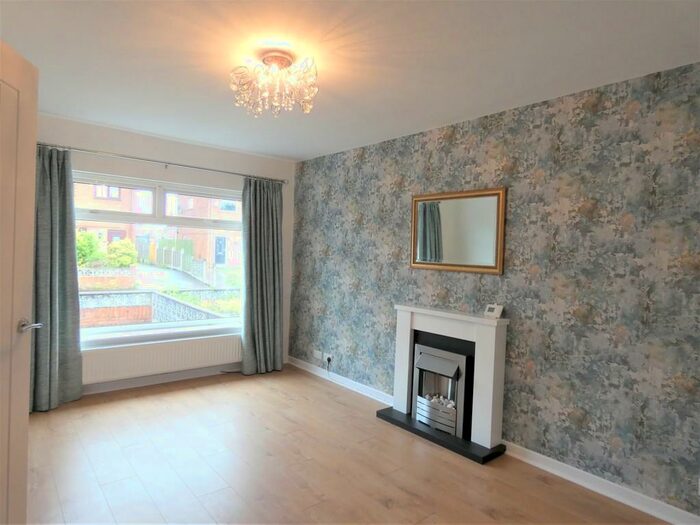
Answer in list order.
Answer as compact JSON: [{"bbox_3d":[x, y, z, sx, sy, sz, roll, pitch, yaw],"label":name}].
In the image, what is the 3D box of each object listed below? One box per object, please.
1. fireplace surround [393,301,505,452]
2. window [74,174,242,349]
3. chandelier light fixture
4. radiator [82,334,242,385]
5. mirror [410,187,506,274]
[{"bbox_3d":[0.739,0.829,3.160,0.175,0.887,0.939,1,1,-41],"label":"fireplace surround"},{"bbox_3d":[-1.849,-0.021,4.073,1.705,1.553,0.122,1,1,-41],"label":"window"},{"bbox_3d":[-0.412,-1.002,2.244,0.471,0.269,0.471,2,1,0],"label":"chandelier light fixture"},{"bbox_3d":[-1.783,0.937,4.039,1.614,0.315,0.091,1,1,-41],"label":"radiator"},{"bbox_3d":[0.824,-0.239,3.194,0.039,0.619,0.838,1,1,-41],"label":"mirror"}]

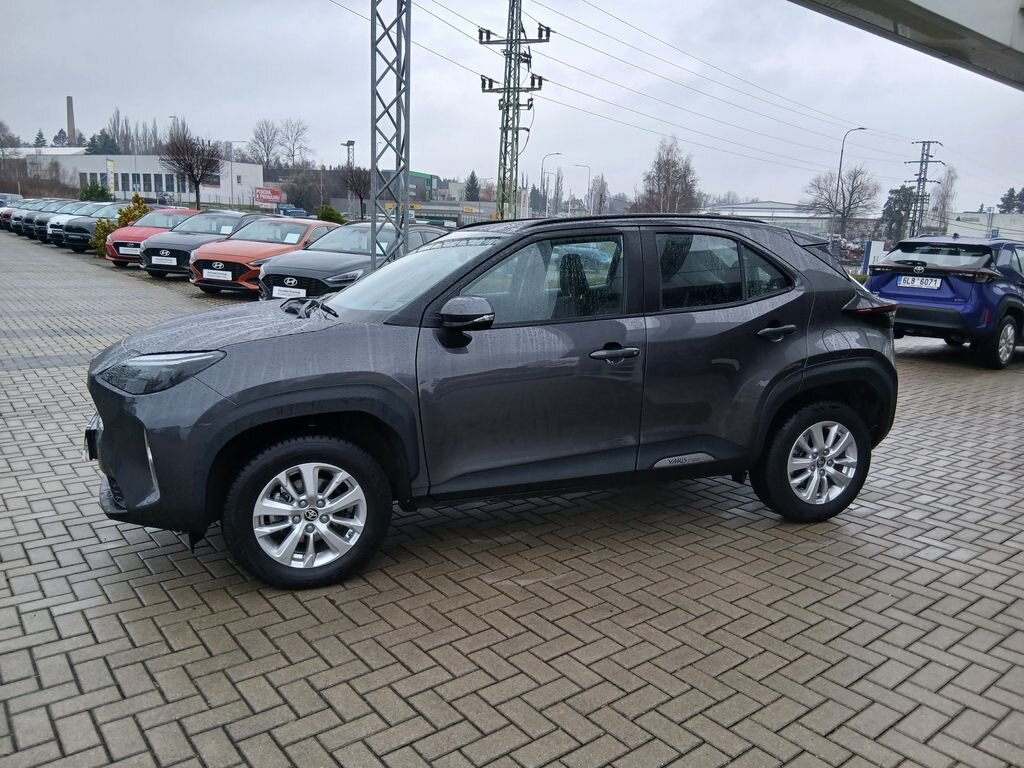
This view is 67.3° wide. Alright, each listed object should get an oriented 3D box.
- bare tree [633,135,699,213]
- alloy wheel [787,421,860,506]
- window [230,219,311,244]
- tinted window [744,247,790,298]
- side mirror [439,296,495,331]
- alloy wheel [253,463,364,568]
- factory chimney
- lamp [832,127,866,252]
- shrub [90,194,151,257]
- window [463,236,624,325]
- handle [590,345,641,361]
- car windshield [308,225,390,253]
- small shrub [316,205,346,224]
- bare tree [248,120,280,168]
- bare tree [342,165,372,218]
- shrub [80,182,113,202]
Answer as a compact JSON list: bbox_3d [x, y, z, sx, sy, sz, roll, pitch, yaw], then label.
[{"bbox_3d":[17.678,-23.055,88.000,7.800,11.000,7.600,2,11,0],"label":"bare tree"},{"bbox_3d":[1.574,0.394,3.997,0.440,0.440,0.180,-3,11,-21],"label":"alloy wheel"},{"bbox_3d":[-4.591,-2.856,14.500,1.380,0.450,0.700,4,11,8],"label":"window"},{"bbox_3d":[1.252,-0.557,3.813,0.295,0.282,0.040,-3,-11,-20],"label":"tinted window"},{"bbox_3d":[-0.190,-0.293,3.089,0.170,0.140,0.220,-3,11,-20],"label":"side mirror"},{"bbox_3d":[-0.830,0.513,3.156,0.445,0.445,0.160,-3,11,-20],"label":"alloy wheel"},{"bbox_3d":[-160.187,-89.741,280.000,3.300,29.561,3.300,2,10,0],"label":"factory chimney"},{"bbox_3d":[20.564,-11.275,47.000,1.800,9.000,0.300,-6,13,-35],"label":"lamp"},{"bbox_3d":[-11.199,-4.534,22.000,1.700,1.800,1.600,2,11,0],"label":"shrub"},{"bbox_3d":[0.146,-0.466,3.402,0.820,0.434,0.050,-3,-11,-20],"label":"window"},{"bbox_3d":[0.461,-0.138,3.417,0.250,0.050,0.060,-3,11,-20],"label":"handle"},{"bbox_3d":[-2.721,-2.405,12.800,1.380,0.450,0.700,4,11,8],"label":"car windshield"},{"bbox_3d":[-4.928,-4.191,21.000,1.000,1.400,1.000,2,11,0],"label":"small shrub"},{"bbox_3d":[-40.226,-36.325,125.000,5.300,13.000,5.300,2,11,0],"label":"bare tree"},{"bbox_3d":[-12.804,-16.142,65.000,3.200,4.770,3.200,2,10,0],"label":"bare tree"},{"bbox_3d":[-18.638,-8.097,34.500,1.600,2.000,1.500,2,11,0],"label":"shrub"}]

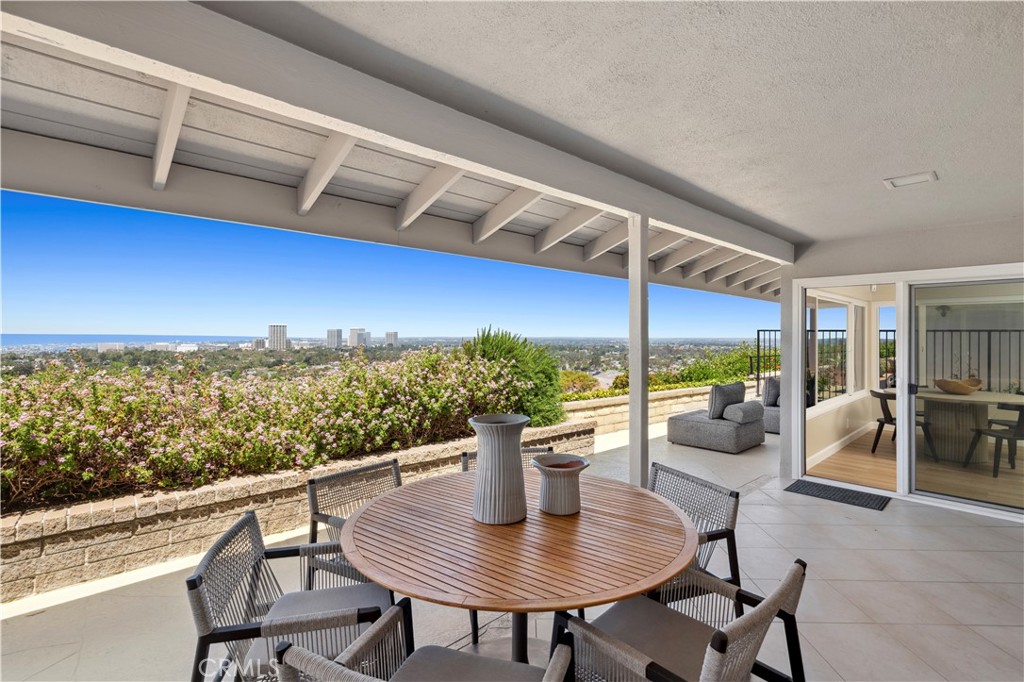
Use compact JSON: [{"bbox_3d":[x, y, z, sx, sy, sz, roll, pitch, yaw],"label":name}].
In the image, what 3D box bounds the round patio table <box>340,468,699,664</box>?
[{"bbox_3d":[0.033,1.096,1.907,1.370,0.745,1.370,0,0,0],"label":"round patio table"}]

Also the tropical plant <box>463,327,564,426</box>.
[{"bbox_3d":[0.020,0.428,6.106,1.300,1.250,1.200,0,1,0],"label":"tropical plant"}]

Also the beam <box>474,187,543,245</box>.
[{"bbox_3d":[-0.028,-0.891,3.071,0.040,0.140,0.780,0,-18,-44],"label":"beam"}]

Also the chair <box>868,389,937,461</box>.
[{"bbox_3d":[4.804,1.040,5.596,0.490,0.785,0.470,0,0,0],"label":"chair"}]

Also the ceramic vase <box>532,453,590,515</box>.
[{"bbox_3d":[0.209,0.622,1.982,0.250,0.205,0.250,0,0,0],"label":"ceramic vase"}]

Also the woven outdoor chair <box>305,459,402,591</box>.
[{"bbox_3d":[-0.629,1.077,2.264,0.580,0.790,0.550,1,1,41],"label":"woven outdoor chair"}]

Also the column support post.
[{"bbox_3d":[0.823,0.332,2.949,0.092,2.263,0.092,-1,1,-44],"label":"column support post"}]

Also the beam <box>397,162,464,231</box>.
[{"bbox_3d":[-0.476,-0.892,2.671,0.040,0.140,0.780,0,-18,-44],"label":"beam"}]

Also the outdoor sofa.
[{"bbox_3d":[2.810,1.026,6.330,0.920,0.790,0.940,-1,1,-44],"label":"outdoor sofa"}]

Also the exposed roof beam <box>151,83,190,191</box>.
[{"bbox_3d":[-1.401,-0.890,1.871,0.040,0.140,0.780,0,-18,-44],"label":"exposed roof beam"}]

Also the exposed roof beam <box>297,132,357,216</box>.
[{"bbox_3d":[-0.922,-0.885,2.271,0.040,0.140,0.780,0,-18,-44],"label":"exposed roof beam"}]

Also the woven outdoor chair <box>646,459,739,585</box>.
[{"bbox_3d":[0.666,1.077,2.206,0.580,0.790,0.550,0,1,-25],"label":"woven outdoor chair"}]

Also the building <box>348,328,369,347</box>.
[{"bbox_3d":[-536.382,-8.380,1600.021,62.000,66.000,50.000,0,1,-24],"label":"building"}]

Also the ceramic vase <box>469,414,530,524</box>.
[{"bbox_3d":[-0.050,0.531,1.937,0.256,0.400,0.256,0,1,0],"label":"ceramic vase"}]

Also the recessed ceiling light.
[{"bbox_3d":[2.459,-0.997,2.802,0.235,0.040,0.235,0,0,-43],"label":"recessed ceiling light"}]

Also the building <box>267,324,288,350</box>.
[{"bbox_3d":[-670.147,-7.923,1300.003,48.000,73.000,40.000,0,1,-30],"label":"building"}]

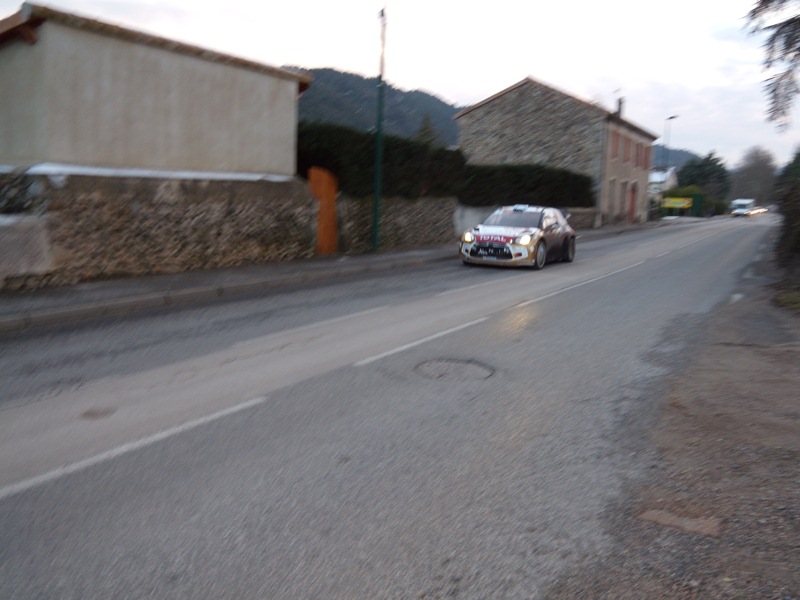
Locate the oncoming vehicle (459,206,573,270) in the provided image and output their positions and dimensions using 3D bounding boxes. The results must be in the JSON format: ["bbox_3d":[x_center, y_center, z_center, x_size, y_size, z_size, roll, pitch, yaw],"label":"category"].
[{"bbox_3d":[3.040,-1.625,16.064,1.830,1.420,3.950,7,11,30],"label":"oncoming vehicle"}]

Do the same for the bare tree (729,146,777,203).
[{"bbox_3d":[76.263,-26.395,140.000,10.200,13.630,10.000,7,10,26],"label":"bare tree"}]

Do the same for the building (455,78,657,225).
[{"bbox_3d":[11.140,-9.524,43.991,9.515,8.175,15.334,7,10,29],"label":"building"}]

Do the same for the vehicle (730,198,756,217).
[{"bbox_3d":[60.550,-16.296,114.000,2.200,2.800,6.000,9,12,38],"label":"vehicle"}]

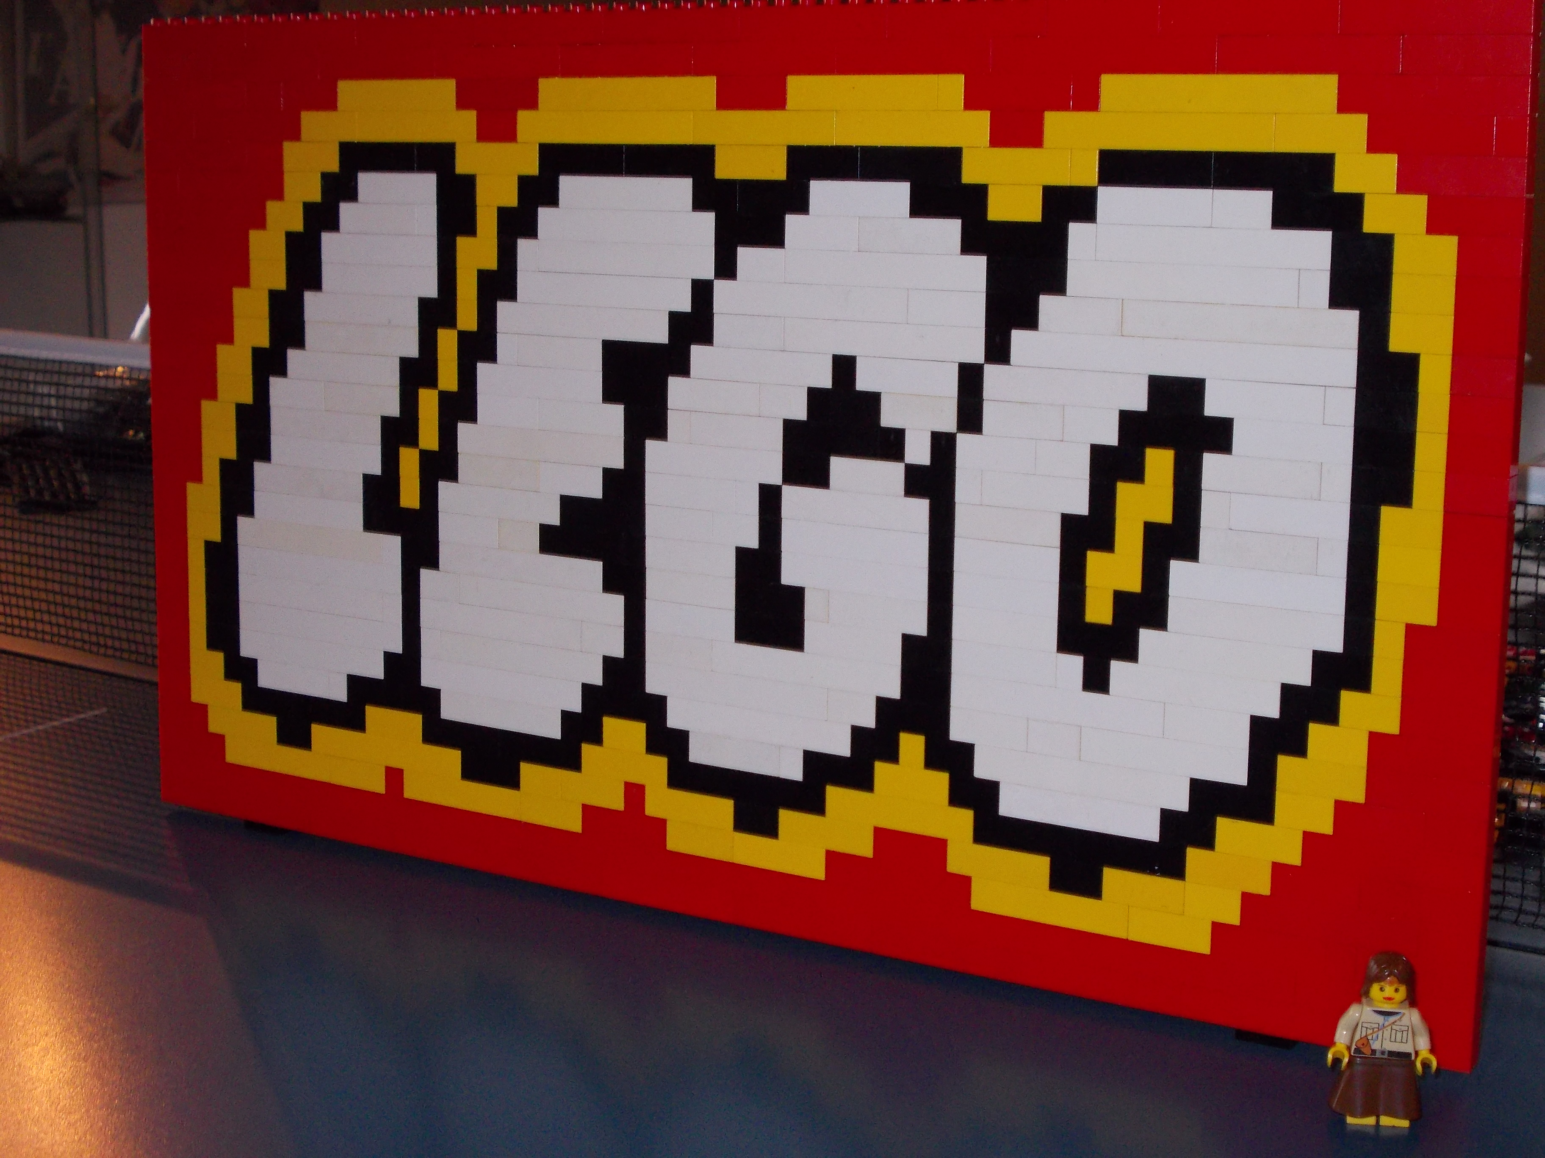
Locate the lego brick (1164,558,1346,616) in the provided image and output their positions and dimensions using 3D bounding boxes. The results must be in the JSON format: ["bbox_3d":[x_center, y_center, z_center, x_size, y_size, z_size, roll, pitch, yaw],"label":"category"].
[{"bbox_3d":[0.127,0.001,0.592,0.048,0.010,0.008,7,12,31],"label":"lego brick"}]

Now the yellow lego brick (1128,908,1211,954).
[{"bbox_3d":[0.110,0.095,0.620,0.024,0.010,0.008,7,13,31],"label":"yellow lego brick"}]

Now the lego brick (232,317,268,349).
[{"bbox_3d":[-0.171,-0.082,0.757,0.016,0.010,0.008,7,12,31],"label":"lego brick"}]

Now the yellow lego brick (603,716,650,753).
[{"bbox_3d":[-0.044,0.047,0.704,0.016,0.010,0.008,7,12,31],"label":"yellow lego brick"}]

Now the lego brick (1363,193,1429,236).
[{"bbox_3d":[0.153,-0.089,0.556,0.016,0.010,0.008,7,12,31],"label":"lego brick"}]

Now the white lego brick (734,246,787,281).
[{"bbox_3d":[-0.001,-0.090,0.656,0.016,0.010,0.008,7,12,31],"label":"white lego brick"}]

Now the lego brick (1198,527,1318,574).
[{"bbox_3d":[0.126,-0.008,0.587,0.032,0.010,0.008,7,12,31],"label":"lego brick"}]

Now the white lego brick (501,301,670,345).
[{"bbox_3d":[-0.056,-0.078,0.690,0.064,0.010,0.008,7,12,31],"label":"white lego brick"}]

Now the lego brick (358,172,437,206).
[{"bbox_3d":[-0.116,-0.124,0.720,0.032,0.010,0.008,7,12,31],"label":"lego brick"}]

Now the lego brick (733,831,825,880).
[{"bbox_3d":[0.004,0.082,0.679,0.032,0.010,0.008,7,12,31],"label":"lego brick"}]

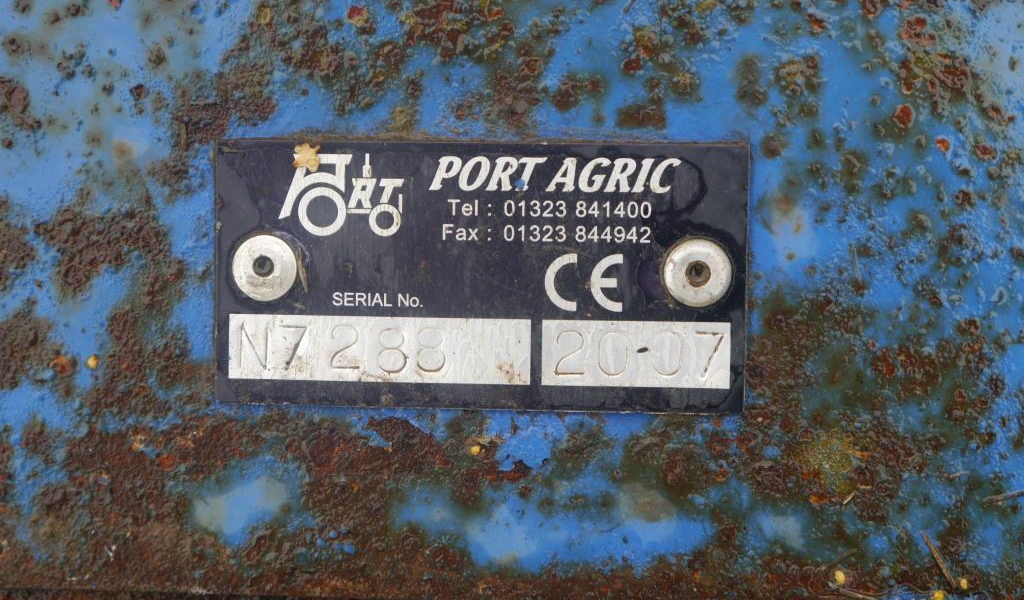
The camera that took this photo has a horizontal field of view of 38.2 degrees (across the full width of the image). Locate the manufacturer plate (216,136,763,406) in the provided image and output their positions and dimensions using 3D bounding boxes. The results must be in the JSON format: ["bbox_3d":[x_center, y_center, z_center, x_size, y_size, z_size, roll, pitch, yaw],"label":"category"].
[{"bbox_3d":[-0.005,-0.003,0.210,0.075,0.002,0.038,1,92,4],"label":"manufacturer plate"}]

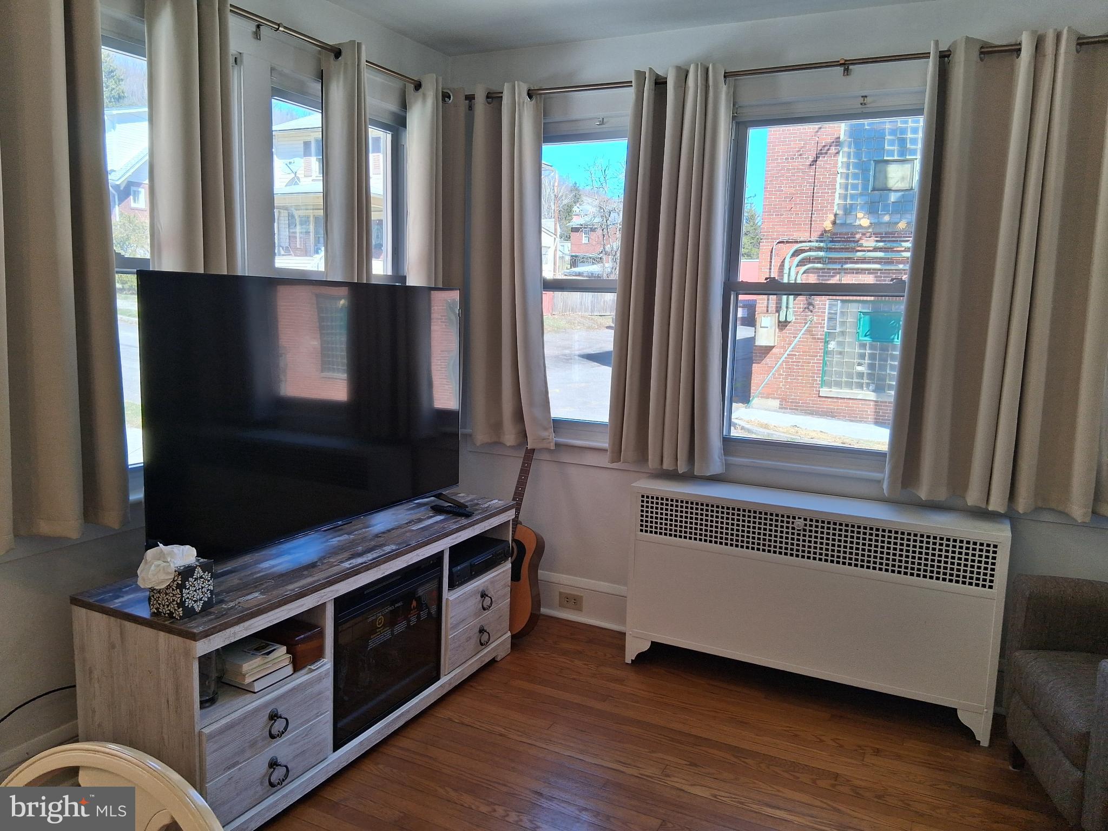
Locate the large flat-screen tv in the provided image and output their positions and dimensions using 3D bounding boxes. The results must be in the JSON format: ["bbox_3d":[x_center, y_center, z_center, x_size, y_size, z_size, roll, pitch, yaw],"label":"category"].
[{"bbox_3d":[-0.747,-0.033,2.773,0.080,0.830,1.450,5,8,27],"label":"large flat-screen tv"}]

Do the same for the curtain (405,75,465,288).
[{"bbox_3d":[-0.546,-0.673,3.777,0.130,1.640,0.380,5,8,27],"label":"curtain"}]

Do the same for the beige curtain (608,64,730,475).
[{"bbox_3d":[0.486,-0.589,3.421,0.490,1.630,0.125,5,8,27],"label":"beige curtain"}]

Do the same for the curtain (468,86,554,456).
[{"bbox_3d":[-0.193,-0.656,3.761,0.450,1.620,0.125,5,8,27],"label":"curtain"}]

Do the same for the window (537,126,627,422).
[{"bbox_3d":[0.184,-0.570,3.747,0.900,1.400,0.100,5,8,27],"label":"window"}]

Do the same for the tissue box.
[{"bbox_3d":[-0.969,0.447,2.171,0.108,0.125,0.112,5,8,27],"label":"tissue box"}]

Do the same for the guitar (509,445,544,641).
[{"bbox_3d":[-0.165,0.485,3.840,0.400,1.040,0.125,7,-11,27],"label":"guitar"}]

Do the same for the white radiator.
[{"bbox_3d":[0.967,0.695,3.228,1.355,0.746,0.290,5,8,27],"label":"white radiator"}]

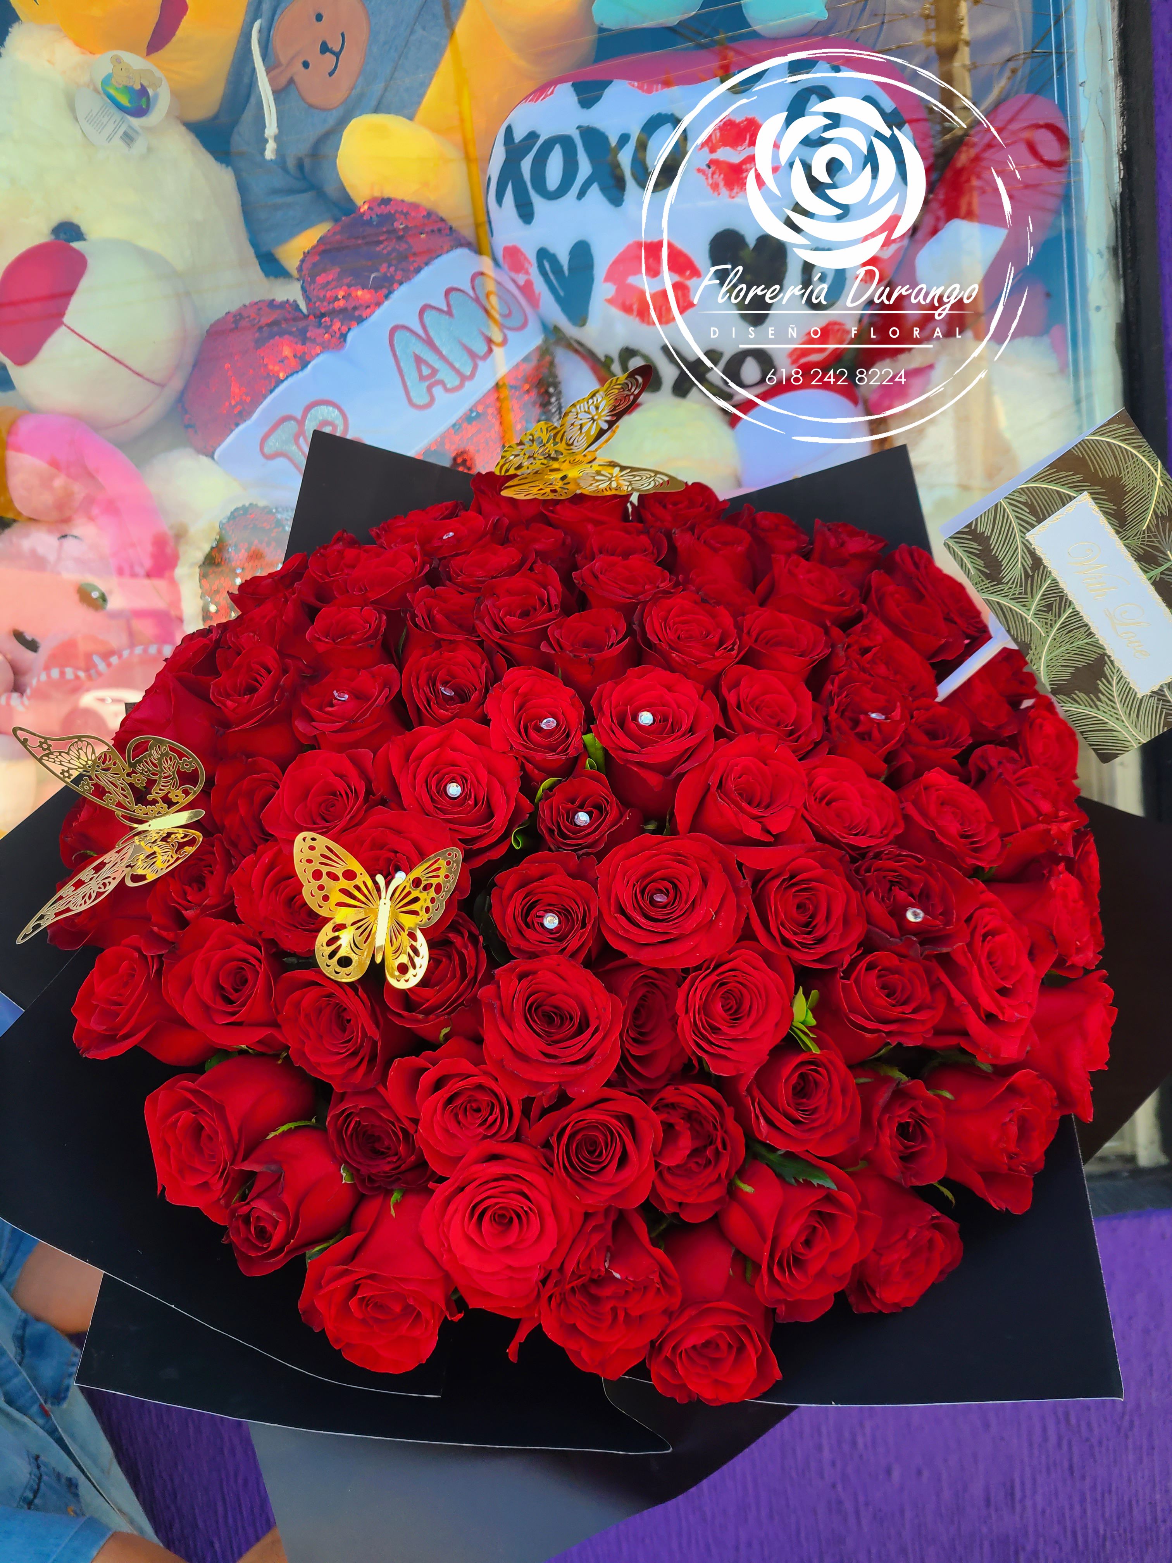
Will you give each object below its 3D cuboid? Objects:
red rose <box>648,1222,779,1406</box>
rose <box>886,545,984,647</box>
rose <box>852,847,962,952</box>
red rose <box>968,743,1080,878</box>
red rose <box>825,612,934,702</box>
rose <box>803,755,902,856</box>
[{"bbox_3d":[0.058,0.247,0.542,0.060,0.060,0.058,-7,18,-1],"label":"red rose"},{"bbox_3d":[0.220,-0.114,0.765,0.062,0.054,0.062,27,50,0],"label":"rose"},{"bbox_3d":[0.159,0.061,0.583,0.056,0.056,0.047,-10,-21,-12],"label":"rose"},{"bbox_3d":[0.259,0.021,0.696,0.060,0.060,0.054,-15,-25,-34],"label":"red rose"},{"bbox_3d":[0.183,-0.074,0.745,0.060,0.052,0.060,-14,53,-28],"label":"red rose"},{"bbox_3d":[0.133,0.013,0.600,0.051,0.051,0.047,0,-28,-18],"label":"rose"}]

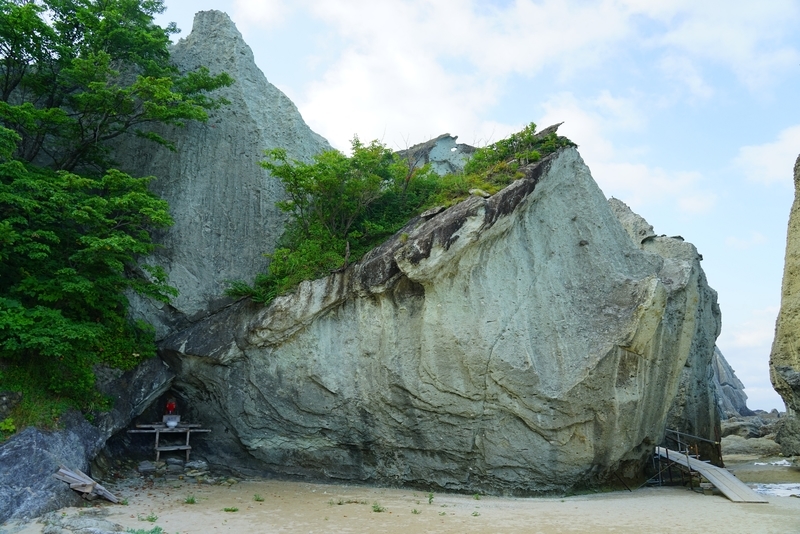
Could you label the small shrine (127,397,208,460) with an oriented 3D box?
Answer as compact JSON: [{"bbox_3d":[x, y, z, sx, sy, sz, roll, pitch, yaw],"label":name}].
[{"bbox_3d":[-6.050,4.320,14.250,2.000,1.550,0.950,3,-16,-12],"label":"small shrine"}]

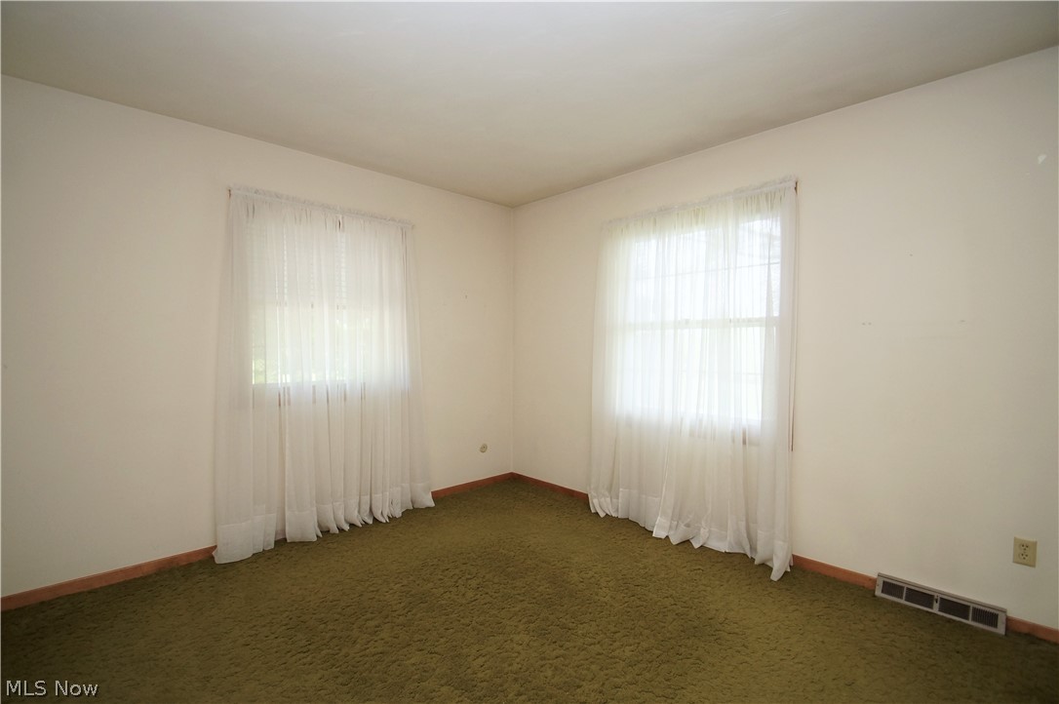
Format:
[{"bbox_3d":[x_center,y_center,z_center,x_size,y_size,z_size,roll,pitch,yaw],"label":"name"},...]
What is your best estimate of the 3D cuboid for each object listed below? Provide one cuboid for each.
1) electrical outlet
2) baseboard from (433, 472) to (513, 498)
[{"bbox_3d":[2.088,0.846,1.857,0.070,0.114,0.009,1,2,45],"label":"electrical outlet"},{"bbox_3d":[-0.459,1.129,3.730,0.840,0.065,0.015,-1,2,-44],"label":"baseboard"}]

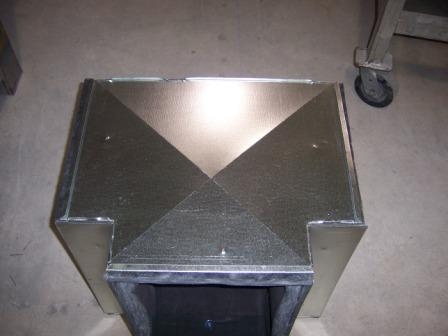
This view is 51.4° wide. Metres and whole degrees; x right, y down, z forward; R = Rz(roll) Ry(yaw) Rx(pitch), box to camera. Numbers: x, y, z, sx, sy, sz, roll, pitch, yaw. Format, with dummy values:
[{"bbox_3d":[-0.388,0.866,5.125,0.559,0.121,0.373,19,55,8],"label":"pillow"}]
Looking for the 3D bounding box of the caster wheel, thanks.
[{"bbox_3d":[0.521,-0.275,1.612,0.137,0.150,0.052,38,62,23],"label":"caster wheel"}]

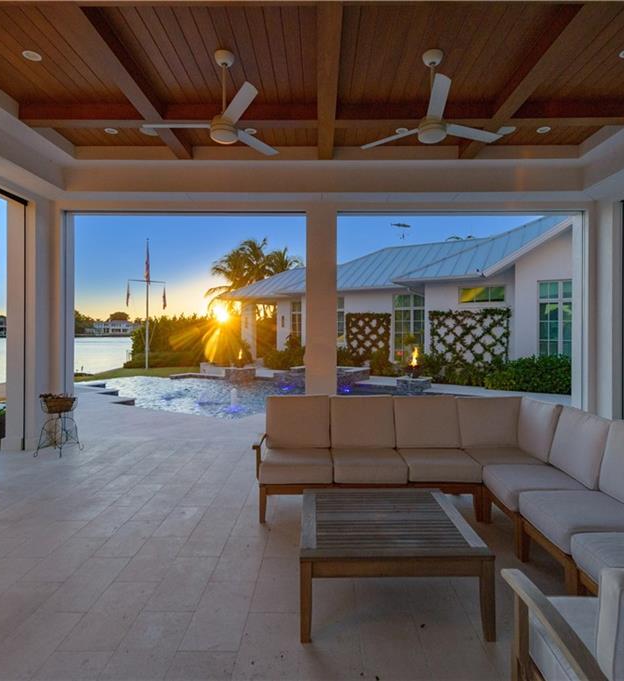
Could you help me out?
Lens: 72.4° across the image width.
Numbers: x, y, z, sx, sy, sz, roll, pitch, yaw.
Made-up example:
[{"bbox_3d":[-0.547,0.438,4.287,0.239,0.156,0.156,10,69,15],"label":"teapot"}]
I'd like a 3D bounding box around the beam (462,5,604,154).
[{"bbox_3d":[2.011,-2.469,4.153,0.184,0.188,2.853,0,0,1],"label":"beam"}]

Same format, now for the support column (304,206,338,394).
[{"bbox_3d":[0.133,-0.180,6.271,0.453,3.389,0.367,0,0,1],"label":"support column"}]

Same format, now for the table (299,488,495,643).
[{"bbox_3d":[0.437,1.307,2.642,0.994,0.433,0.972,0,0,1],"label":"table"}]

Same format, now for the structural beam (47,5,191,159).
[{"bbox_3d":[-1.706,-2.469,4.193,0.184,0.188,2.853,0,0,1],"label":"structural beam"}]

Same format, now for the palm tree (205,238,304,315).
[{"bbox_3d":[-3.951,-3.181,32.037,7.600,9.000,6.600,0,0,1],"label":"palm tree"}]

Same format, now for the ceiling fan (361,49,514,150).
[{"bbox_3d":[1.096,-2.165,3.731,1.285,0.793,1.285,0,0,1],"label":"ceiling fan"}]

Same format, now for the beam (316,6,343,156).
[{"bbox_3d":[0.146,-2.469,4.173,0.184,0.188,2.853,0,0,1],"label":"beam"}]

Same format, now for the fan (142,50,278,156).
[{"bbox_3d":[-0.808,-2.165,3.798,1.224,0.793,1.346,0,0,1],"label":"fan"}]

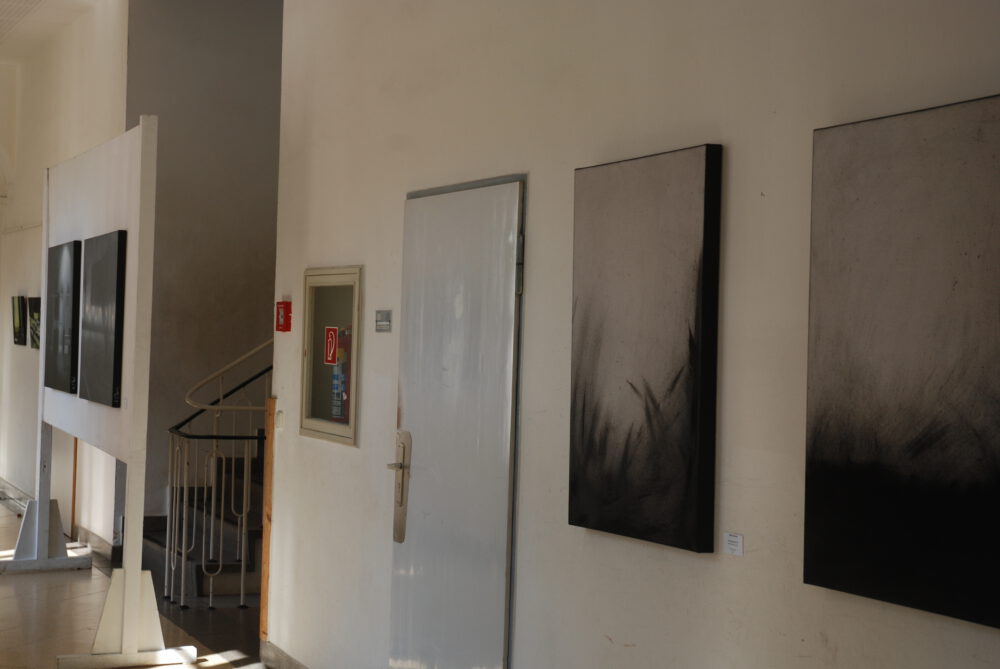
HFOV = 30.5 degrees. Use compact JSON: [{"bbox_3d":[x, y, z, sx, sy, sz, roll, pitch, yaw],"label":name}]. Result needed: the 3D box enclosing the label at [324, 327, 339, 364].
[{"bbox_3d":[-0.674,0.046,7.336,0.005,0.151,0.156,2,0,-23],"label":"label"}]

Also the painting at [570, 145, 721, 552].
[{"bbox_3d":[0.369,0.036,4.836,0.044,1.000,0.747,2,-1,-23],"label":"painting"}]

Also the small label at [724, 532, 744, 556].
[{"bbox_3d":[0.561,0.504,4.401,0.005,0.048,0.090,2,0,-23],"label":"small label"}]

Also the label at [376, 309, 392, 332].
[{"bbox_3d":[-0.426,-0.047,6.764,0.010,0.082,0.170,2,0,-23],"label":"label"}]

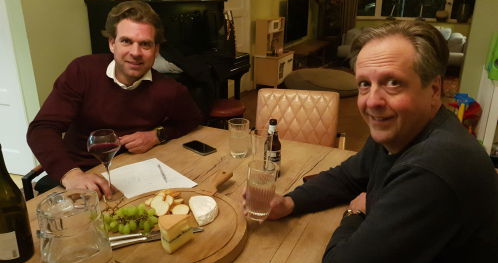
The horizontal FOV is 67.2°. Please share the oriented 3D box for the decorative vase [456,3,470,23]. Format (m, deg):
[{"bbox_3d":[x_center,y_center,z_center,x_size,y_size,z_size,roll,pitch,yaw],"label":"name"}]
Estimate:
[{"bbox_3d":[4.524,-2.510,7.900,0.280,0.410,0.280,8,21,22],"label":"decorative vase"}]

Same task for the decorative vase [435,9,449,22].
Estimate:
[{"bbox_3d":[4.218,-2.542,8.208,0.280,0.290,0.280,0,19,0],"label":"decorative vase"}]

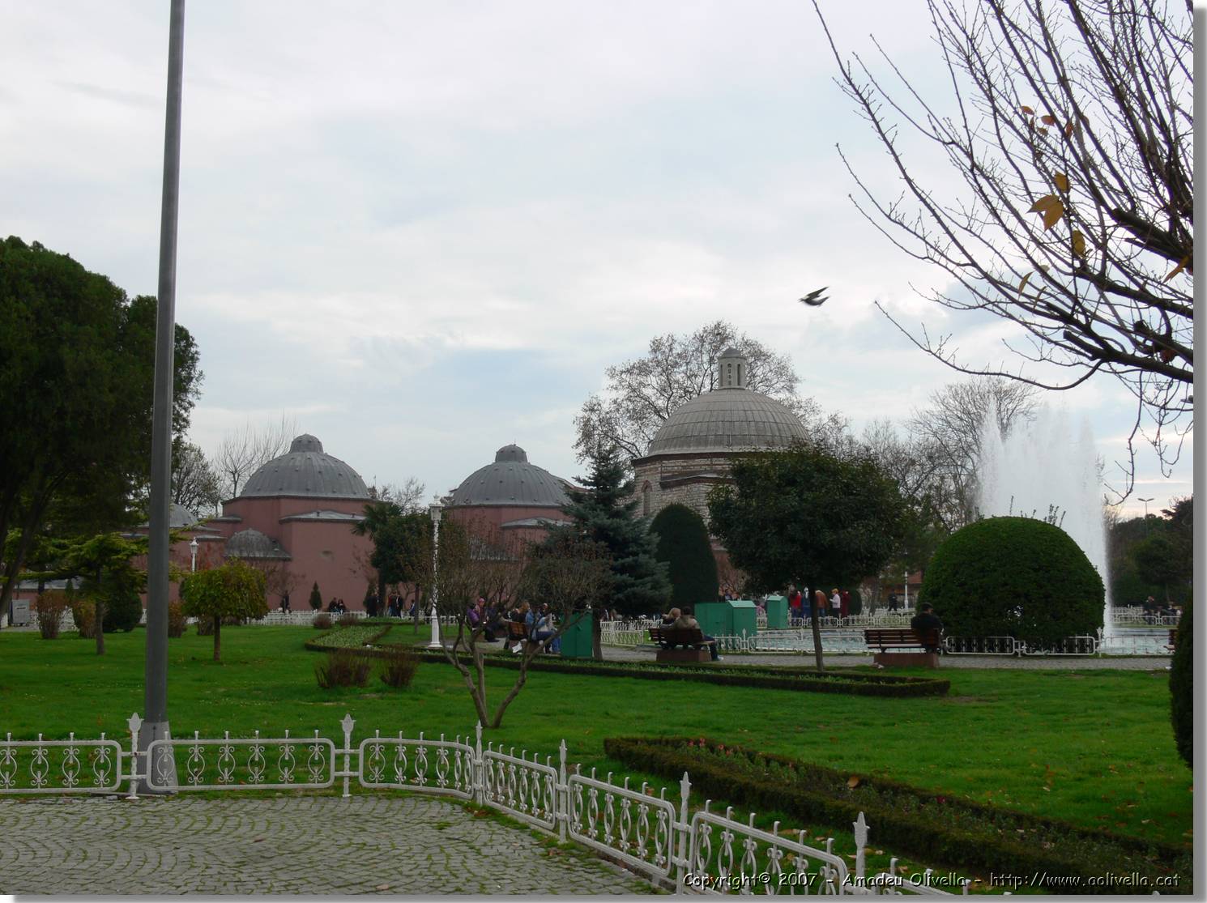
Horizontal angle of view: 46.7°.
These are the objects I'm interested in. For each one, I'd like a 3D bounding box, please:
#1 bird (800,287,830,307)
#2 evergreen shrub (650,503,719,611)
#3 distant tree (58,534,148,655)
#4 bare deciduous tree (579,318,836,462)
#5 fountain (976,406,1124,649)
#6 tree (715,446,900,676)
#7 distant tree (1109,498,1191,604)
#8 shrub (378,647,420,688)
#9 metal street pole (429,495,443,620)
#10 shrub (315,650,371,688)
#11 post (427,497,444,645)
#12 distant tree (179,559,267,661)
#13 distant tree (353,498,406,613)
[{"bbox_3d":[2.726,-1.990,18.000,0.360,0.250,0.420,0,-5,0],"label":"bird"},{"bbox_3d":[4.070,5.554,69.793,3.350,6.011,3.350,0,-6,0],"label":"evergreen shrub"},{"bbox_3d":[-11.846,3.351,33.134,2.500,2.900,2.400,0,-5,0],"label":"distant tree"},{"bbox_3d":[9.465,0.592,128.000,23.500,24.500,22.000,0,-5,0],"label":"bare deciduous tree"},{"bbox_3d":[14.812,2.394,46.491,4.700,7.705,4.600,0,-6,0],"label":"fountain"},{"bbox_3d":[4.198,2.165,28.827,4.000,4.676,3.900,0,-6,0],"label":"tree"},{"bbox_3d":[37.342,7.050,94.767,6.300,7.957,5.800,0,-6,0],"label":"distant tree"},{"bbox_3d":[-3.431,3.632,23.456,0.700,0.697,0.680,0,-6,0],"label":"shrub"},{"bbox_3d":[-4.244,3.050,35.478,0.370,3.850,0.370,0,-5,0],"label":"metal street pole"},{"bbox_3d":[-4.379,3.664,23.453,0.930,0.634,0.800,0,-6,0],"label":"shrub"},{"bbox_3d":[-4.244,3.056,35.481,0.380,3.900,0.380,0,-5,0],"label":"post"},{"bbox_3d":[-8.795,3.666,32.296,2.030,2.373,2.000,0,-6,0],"label":"distant tree"},{"bbox_3d":[-13.176,6.348,82.777,3.300,6.991,3.200,0,-6,0],"label":"distant tree"}]

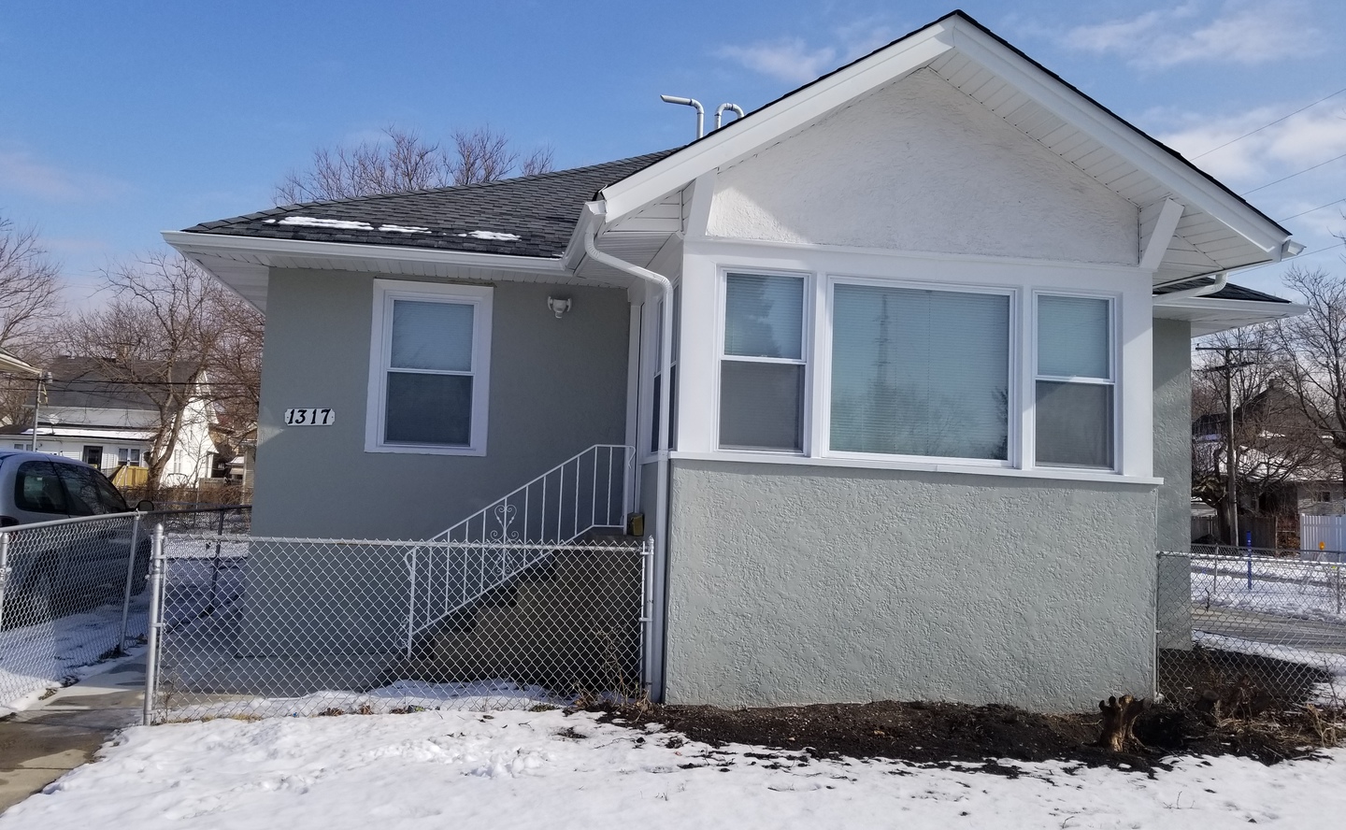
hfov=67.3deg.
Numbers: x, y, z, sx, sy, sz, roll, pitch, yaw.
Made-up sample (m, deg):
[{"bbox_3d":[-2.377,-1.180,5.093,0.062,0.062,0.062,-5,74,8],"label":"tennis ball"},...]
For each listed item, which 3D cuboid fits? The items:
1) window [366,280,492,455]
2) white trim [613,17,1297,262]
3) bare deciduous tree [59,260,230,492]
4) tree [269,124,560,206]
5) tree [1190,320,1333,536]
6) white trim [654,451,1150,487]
[{"bbox_3d":[-2.233,-0.427,9.303,1.080,1.580,0.100,3,-4,-10],"label":"window"},{"bbox_3d":[2.001,-1.924,6.921,4.950,1.630,0.150,3,-4,-10],"label":"white trim"},{"bbox_3d":[-15.470,-0.771,29.240,5.200,7.850,5.000,3,-4,-10],"label":"bare deciduous tree"},{"bbox_3d":[-9.088,-3.109,34.074,10.000,13.640,9.000,3,-4,-10],"label":"tree"},{"bbox_3d":[21.828,0.475,38.324,7.500,9.140,7.000,3,-4,-10],"label":"tree"},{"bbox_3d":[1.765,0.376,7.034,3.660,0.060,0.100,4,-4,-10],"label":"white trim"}]

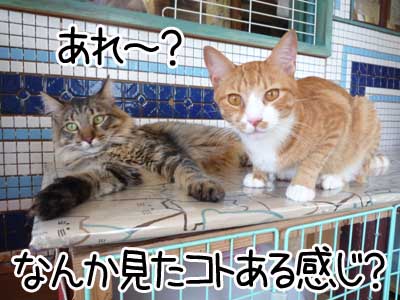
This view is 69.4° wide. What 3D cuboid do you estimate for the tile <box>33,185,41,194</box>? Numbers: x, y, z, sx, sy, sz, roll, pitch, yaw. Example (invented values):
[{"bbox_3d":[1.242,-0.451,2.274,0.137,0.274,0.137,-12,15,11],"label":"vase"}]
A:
[{"bbox_3d":[-0.390,0.099,0.698,0.025,0.025,0.006,-1,6,-25],"label":"tile"}]

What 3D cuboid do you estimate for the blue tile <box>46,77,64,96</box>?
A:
[{"bbox_3d":[-0.328,-0.145,0.655,0.040,0.041,0.007,-2,4,-25],"label":"blue tile"}]

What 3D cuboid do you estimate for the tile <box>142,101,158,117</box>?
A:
[{"bbox_3d":[-0.132,-0.106,0.750,0.040,0.041,0.007,-2,4,-25],"label":"tile"}]

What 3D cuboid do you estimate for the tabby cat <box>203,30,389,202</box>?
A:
[{"bbox_3d":[0.192,-0.059,0.523,0.352,0.240,0.157,-4,7,-40],"label":"tabby cat"}]

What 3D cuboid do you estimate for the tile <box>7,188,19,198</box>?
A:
[{"bbox_3d":[-0.409,0.093,0.632,0.023,0.023,0.006,-2,4,-25],"label":"tile"}]

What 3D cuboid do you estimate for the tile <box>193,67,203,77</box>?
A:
[{"bbox_3d":[-0.009,-0.216,0.801,0.023,0.023,0.006,-2,4,-25],"label":"tile"}]

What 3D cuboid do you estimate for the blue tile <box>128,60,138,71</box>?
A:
[{"bbox_3d":[-0.168,-0.212,0.726,0.023,0.023,0.006,-2,4,-25],"label":"blue tile"}]

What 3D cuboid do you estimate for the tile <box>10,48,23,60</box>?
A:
[{"bbox_3d":[-0.414,-0.216,0.653,0.025,0.025,0.006,-1,6,-25],"label":"tile"}]

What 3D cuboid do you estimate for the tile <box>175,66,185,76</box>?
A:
[{"bbox_3d":[-0.055,-0.220,0.808,0.024,0.024,0.006,-2,6,-25],"label":"tile"}]

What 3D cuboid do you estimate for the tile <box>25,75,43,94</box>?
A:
[{"bbox_3d":[-0.367,-0.144,0.637,0.040,0.041,0.007,-2,4,-25],"label":"tile"}]

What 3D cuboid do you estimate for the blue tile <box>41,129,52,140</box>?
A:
[{"bbox_3d":[-0.382,-0.040,0.724,0.025,0.025,0.006,-2,6,-25],"label":"blue tile"}]

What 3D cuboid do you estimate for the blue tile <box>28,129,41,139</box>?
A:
[{"bbox_3d":[-0.406,-0.039,0.712,0.025,0.025,0.006,-2,6,-25],"label":"blue tile"}]

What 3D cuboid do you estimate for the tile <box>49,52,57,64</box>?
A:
[{"bbox_3d":[-0.343,-0.218,0.686,0.025,0.025,0.006,-1,6,-25],"label":"tile"}]

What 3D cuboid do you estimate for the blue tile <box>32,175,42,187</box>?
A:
[{"bbox_3d":[-0.365,0.068,0.652,0.023,0.023,0.006,-2,4,-25],"label":"blue tile"}]

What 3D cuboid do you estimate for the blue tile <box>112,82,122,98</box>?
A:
[{"bbox_3d":[-0.221,-0.156,0.750,0.043,0.044,0.006,-1,6,-25],"label":"blue tile"}]

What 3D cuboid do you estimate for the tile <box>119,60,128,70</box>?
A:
[{"bbox_3d":[-0.196,-0.218,0.742,0.024,0.024,0.006,-2,6,-25],"label":"tile"}]

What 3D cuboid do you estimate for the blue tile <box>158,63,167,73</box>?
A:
[{"bbox_3d":[-0.110,-0.235,0.833,0.025,0.025,0.006,-2,6,-25],"label":"blue tile"}]

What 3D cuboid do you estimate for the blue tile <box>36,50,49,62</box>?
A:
[{"bbox_3d":[-0.367,-0.217,0.675,0.025,0.025,0.006,-1,6,-25],"label":"blue tile"}]

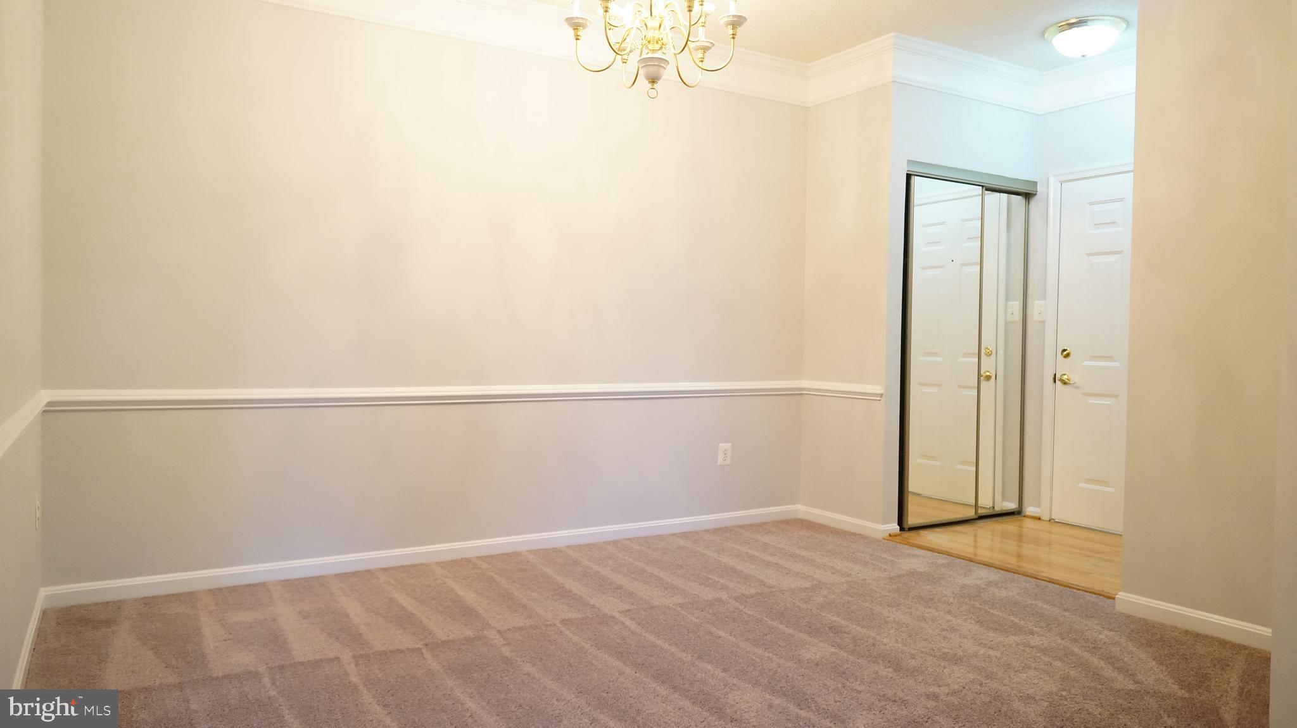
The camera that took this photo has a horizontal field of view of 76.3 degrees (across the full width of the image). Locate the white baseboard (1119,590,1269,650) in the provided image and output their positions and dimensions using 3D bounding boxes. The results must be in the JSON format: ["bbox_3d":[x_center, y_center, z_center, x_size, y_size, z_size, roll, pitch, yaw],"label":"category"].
[{"bbox_3d":[2.039,0.959,3.098,0.020,0.075,0.533,0,2,-33],"label":"white baseboard"}]

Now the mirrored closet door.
[{"bbox_3d":[1.916,-0.062,4.938,1.076,2.000,0.060,0,2,-30],"label":"mirrored closet door"}]

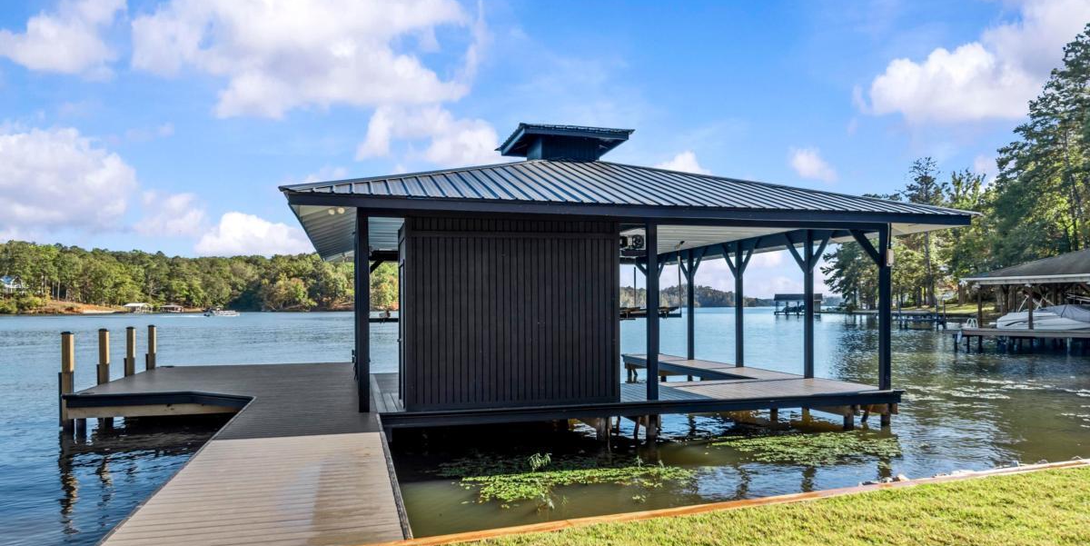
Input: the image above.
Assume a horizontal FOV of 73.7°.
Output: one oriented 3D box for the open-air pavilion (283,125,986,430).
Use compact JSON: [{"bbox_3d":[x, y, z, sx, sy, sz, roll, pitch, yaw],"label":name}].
[{"bbox_3d":[0.323,-0.384,15.553,10.190,5.460,11.530,0,-3,-15],"label":"open-air pavilion"}]

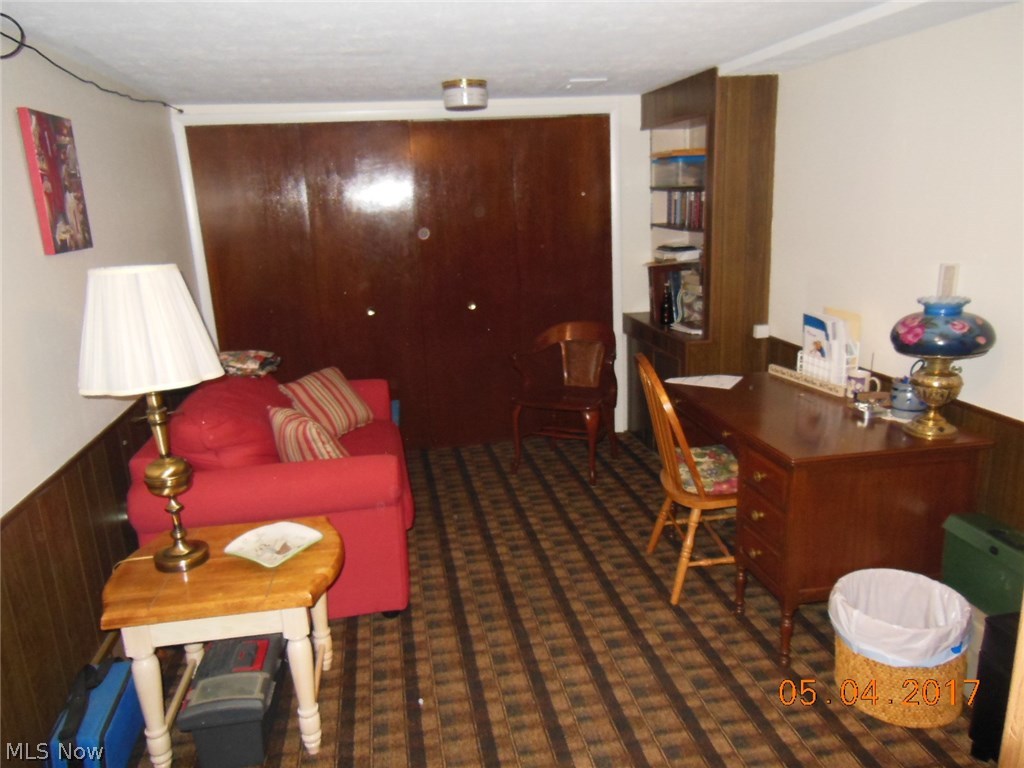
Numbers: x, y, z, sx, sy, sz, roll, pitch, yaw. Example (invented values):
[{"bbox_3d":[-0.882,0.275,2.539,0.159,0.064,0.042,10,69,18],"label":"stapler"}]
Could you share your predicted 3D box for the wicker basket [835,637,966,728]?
[{"bbox_3d":[1.223,0.833,2.344,0.348,0.326,0.348,-5,14,-9],"label":"wicker basket"}]

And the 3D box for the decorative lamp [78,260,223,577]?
[{"bbox_3d":[-1.054,0.108,2.202,0.410,0.903,0.410,-5,14,-9],"label":"decorative lamp"}]

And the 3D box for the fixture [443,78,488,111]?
[{"bbox_3d":[-0.235,-1.460,3.751,0.224,0.132,0.224,-5,14,-9],"label":"fixture"}]

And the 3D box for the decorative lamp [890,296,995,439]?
[{"bbox_3d":[1.501,-0.057,2.609,0.331,0.448,0.331,-5,14,-9],"label":"decorative lamp"}]

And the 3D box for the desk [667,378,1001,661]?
[{"bbox_3d":[1.178,0.446,3.073,0.735,0.727,1.150,-5,14,-9],"label":"desk"}]

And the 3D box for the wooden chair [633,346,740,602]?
[{"bbox_3d":[0.787,0.340,3.051,0.560,0.978,0.460,-4,14,-4],"label":"wooden chair"}]

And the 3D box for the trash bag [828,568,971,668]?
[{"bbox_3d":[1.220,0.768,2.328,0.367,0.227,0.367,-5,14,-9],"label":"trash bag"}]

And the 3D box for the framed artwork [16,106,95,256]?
[{"bbox_3d":[-1.538,-0.676,2.510,0.031,0.447,0.331,-5,14,-9],"label":"framed artwork"}]

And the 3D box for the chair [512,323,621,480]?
[{"bbox_3d":[0.324,0.082,4.417,0.560,0.859,0.540,4,16,25],"label":"chair"}]

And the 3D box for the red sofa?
[{"bbox_3d":[-0.987,0.399,3.395,1.013,0.854,1.431,-5,14,-9],"label":"red sofa"}]

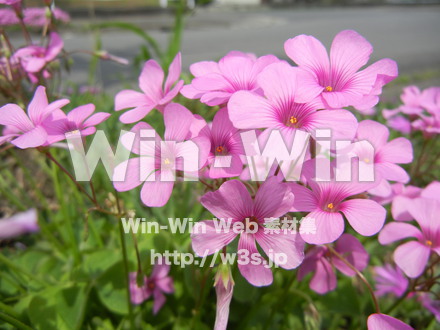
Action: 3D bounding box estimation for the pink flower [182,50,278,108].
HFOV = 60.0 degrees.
[{"bbox_3d":[0.004,-0.025,0.127,0.036,0.014,0.036,2,41,-4],"label":"pink flower"}]

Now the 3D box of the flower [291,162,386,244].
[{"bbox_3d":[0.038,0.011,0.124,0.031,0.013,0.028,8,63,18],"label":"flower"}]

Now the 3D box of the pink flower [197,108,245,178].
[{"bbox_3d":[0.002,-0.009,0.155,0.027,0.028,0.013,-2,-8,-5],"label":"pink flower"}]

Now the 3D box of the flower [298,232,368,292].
[{"bbox_3d":[0.056,0.045,0.188,0.033,0.033,0.013,-7,4,17],"label":"flower"}]

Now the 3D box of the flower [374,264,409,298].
[{"bbox_3d":[0.104,0.072,0.224,0.018,0.024,0.024,30,70,11],"label":"flower"}]

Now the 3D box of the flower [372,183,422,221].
[{"bbox_3d":[0.095,0.023,0.204,0.030,0.013,0.030,-7,33,16],"label":"flower"}]

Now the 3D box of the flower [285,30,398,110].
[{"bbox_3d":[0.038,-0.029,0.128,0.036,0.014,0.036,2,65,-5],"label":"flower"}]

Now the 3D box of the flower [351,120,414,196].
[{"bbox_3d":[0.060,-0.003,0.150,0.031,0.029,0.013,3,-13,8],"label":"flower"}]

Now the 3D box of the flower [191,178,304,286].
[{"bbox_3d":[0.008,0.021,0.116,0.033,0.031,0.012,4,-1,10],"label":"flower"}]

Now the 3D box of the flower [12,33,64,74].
[{"bbox_3d":[-0.107,-0.063,0.226,0.034,0.014,0.034,6,44,-13],"label":"flower"}]

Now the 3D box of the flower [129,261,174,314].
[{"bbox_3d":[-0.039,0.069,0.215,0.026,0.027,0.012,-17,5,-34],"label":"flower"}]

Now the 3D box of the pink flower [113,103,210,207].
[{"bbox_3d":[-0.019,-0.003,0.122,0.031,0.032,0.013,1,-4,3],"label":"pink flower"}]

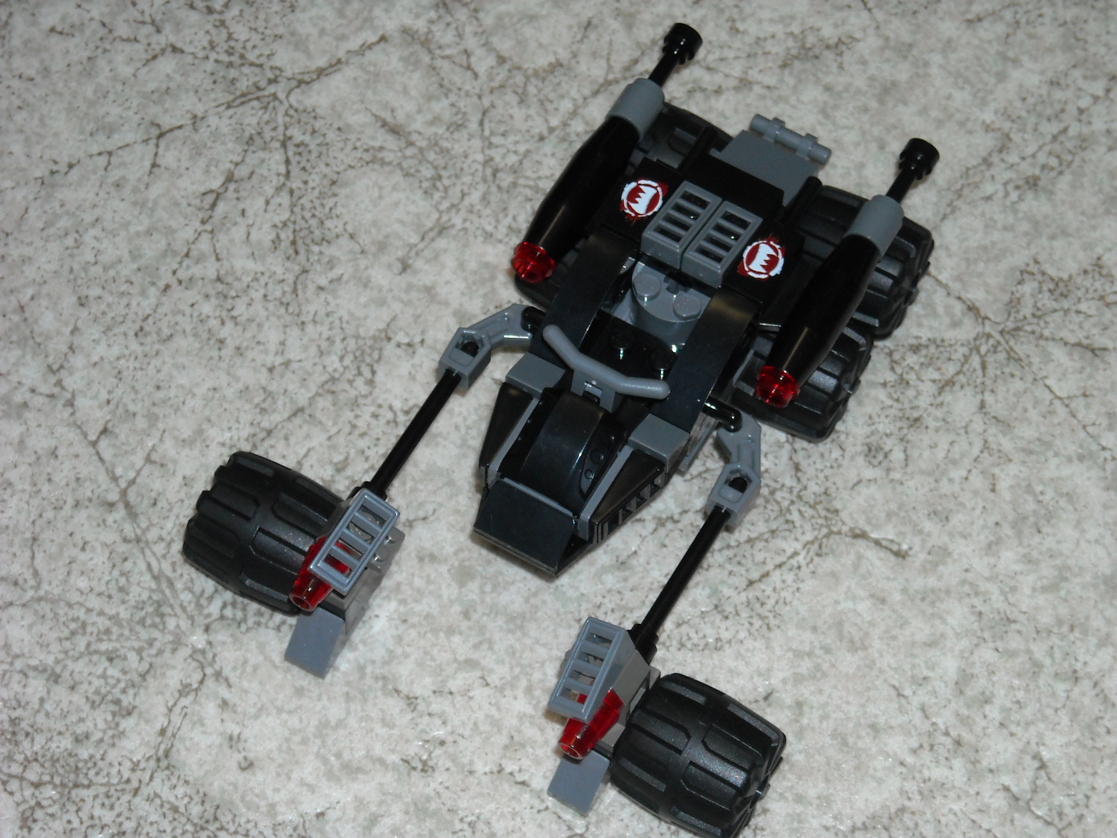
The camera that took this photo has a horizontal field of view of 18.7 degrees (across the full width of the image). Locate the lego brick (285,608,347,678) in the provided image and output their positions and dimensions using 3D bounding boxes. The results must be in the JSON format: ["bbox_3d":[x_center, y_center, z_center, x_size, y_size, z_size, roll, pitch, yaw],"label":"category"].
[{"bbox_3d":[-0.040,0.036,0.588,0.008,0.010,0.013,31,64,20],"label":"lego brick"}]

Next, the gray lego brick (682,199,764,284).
[{"bbox_3d":[0.029,-0.031,0.588,0.008,0.006,0.016,27,65,12],"label":"gray lego brick"}]

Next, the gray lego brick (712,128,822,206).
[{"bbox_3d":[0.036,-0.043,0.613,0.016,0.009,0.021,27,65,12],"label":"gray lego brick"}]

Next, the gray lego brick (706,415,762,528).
[{"bbox_3d":[0.031,0.009,0.591,0.010,0.006,0.020,14,63,5],"label":"gray lego brick"}]

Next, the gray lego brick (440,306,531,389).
[{"bbox_3d":[-0.012,-0.013,0.599,0.020,0.006,0.009,-33,68,-15],"label":"gray lego brick"}]

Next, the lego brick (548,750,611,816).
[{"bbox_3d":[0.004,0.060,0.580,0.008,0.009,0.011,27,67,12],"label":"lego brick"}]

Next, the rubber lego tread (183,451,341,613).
[{"bbox_3d":[-0.051,0.020,0.596,0.023,0.024,0.024,27,67,12],"label":"rubber lego tread"}]

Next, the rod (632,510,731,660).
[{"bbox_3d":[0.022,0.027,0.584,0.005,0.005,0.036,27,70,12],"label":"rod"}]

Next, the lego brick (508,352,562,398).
[{"bbox_3d":[-0.004,-0.007,0.585,0.008,0.006,0.008,27,67,12],"label":"lego brick"}]

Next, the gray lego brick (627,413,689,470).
[{"bbox_3d":[0.017,0.003,0.580,0.008,0.006,0.008,27,67,12],"label":"gray lego brick"}]

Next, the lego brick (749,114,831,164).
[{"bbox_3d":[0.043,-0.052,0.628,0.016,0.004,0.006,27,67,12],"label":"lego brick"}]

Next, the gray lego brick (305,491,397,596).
[{"bbox_3d":[-0.035,0.021,0.576,0.008,0.006,0.016,31,64,20],"label":"gray lego brick"}]

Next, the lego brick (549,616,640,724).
[{"bbox_3d":[0.005,0.042,0.568,0.008,0.006,0.016,19,63,34],"label":"lego brick"}]

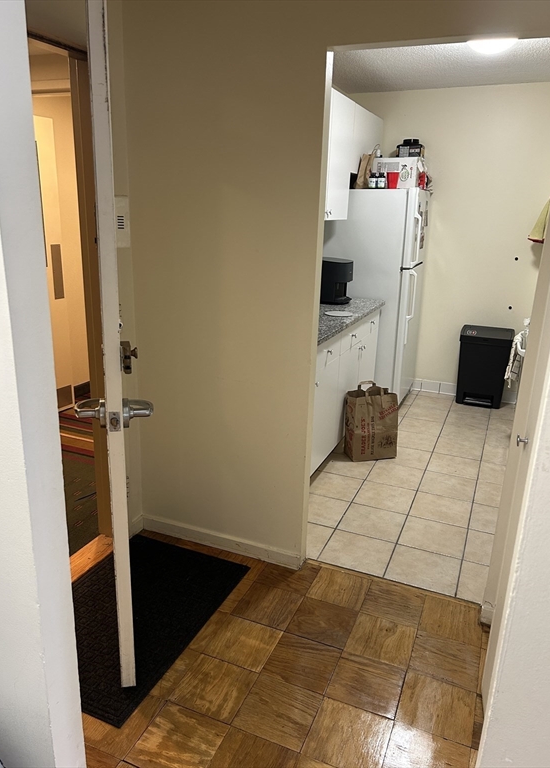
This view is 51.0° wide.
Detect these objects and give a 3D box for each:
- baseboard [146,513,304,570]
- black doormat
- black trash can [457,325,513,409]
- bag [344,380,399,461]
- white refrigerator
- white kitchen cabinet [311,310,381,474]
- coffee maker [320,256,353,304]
[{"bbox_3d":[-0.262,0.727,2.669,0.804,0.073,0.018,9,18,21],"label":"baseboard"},{"bbox_3d":[-0.565,0.876,2.250,0.608,0.009,0.906,9,18,21],"label":"black doormat"},{"bbox_3d":[1.725,-0.138,4.780,0.390,0.637,0.222,9,18,21],"label":"black trash can"},{"bbox_3d":[0.621,0.233,3.701,0.300,0.478,0.168,-2,17,-14],"label":"bag"},{"bbox_3d":[0.755,-0.683,4.659,0.783,1.684,0.707,9,18,21],"label":"white refrigerator"},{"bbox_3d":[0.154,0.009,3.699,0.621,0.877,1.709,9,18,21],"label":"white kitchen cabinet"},{"bbox_3d":[0.384,-0.700,3.942,0.292,0.298,0.213,9,18,21],"label":"coffee maker"}]

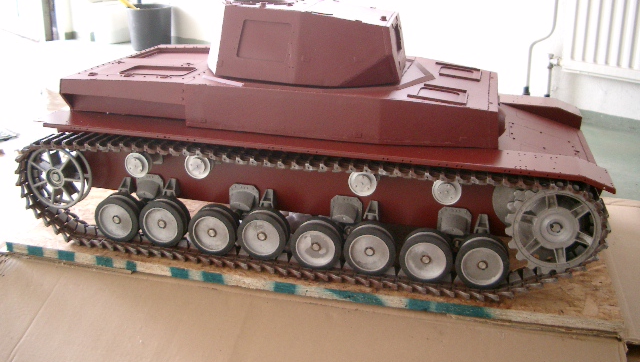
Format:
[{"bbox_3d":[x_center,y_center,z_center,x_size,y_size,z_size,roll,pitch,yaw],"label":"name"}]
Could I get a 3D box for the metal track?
[{"bbox_3d":[-0.047,0.044,1.073,0.922,0.189,0.068,6,21,12],"label":"metal track"}]

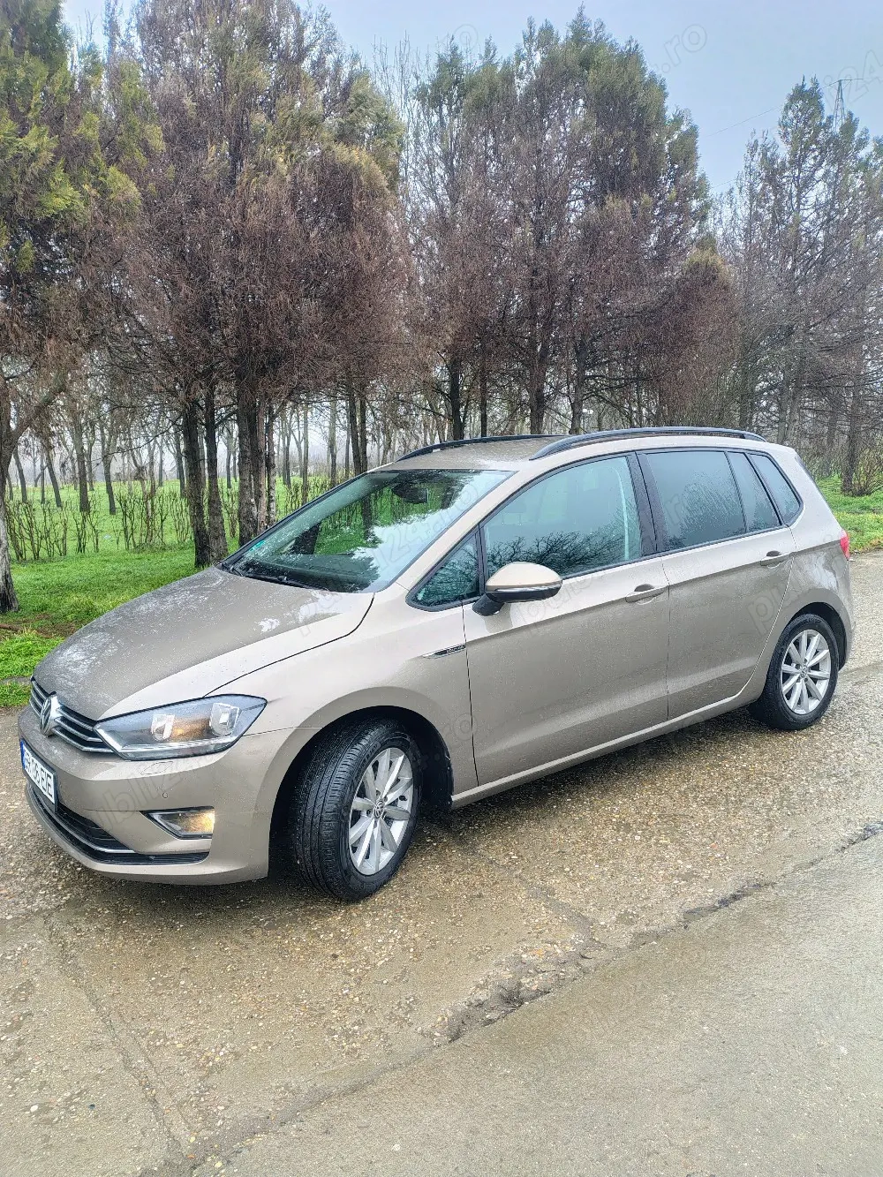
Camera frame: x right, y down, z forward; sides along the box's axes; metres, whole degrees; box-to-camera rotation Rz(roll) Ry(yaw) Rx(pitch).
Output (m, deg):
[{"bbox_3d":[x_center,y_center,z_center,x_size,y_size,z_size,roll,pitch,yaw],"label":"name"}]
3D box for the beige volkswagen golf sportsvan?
[{"bbox_3d":[0.287,0.063,4.295,4.340,1.590,1.840,-9,11,-35],"label":"beige volkswagen golf sportsvan"}]

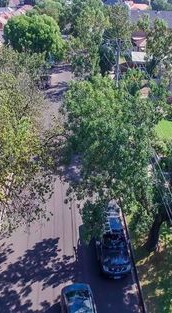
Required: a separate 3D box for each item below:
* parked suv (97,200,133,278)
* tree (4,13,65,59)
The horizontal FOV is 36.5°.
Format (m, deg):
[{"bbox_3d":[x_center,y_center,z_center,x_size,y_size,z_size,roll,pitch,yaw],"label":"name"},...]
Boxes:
[{"bbox_3d":[1.850,5.587,17.698,1.860,1.750,5.100,-2,33,-3],"label":"parked suv"},{"bbox_3d":[-10.219,-22.825,53.142,12.300,10.800,12.000,-2,33,-3],"label":"tree"}]

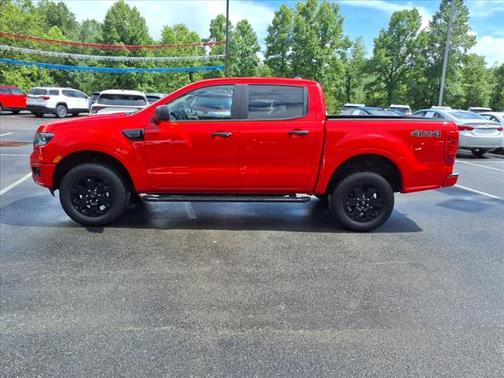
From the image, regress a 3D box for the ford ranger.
[{"bbox_3d":[-0.114,-0.578,5.448,5.354,1.810,1.980,1,13,-4],"label":"ford ranger"}]

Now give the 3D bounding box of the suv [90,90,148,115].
[{"bbox_3d":[-4.499,-2.667,14.100,1.860,1.670,4.680,-1,13,-15],"label":"suv"}]

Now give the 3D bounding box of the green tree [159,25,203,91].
[{"bbox_3d":[-8.256,-14.292,46.045,5.200,9.750,5.200,2,13,0],"label":"green tree"}]

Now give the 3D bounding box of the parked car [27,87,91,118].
[{"bbox_3d":[-11.646,-5.458,24.913,1.930,1.730,4.950,7,14,19],"label":"parked car"}]

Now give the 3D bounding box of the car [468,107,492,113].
[{"bbox_3d":[14.349,-4.608,26.298,1.880,1.700,4.700,5,13,12],"label":"car"}]

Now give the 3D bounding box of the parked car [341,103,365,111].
[{"bbox_3d":[6.545,-4.809,26.353,1.880,1.700,4.700,4,13,8],"label":"parked car"}]

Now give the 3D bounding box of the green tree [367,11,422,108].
[{"bbox_3d":[16.845,-14.793,46.731,6.410,12.330,6.410,2,13,0],"label":"green tree"}]

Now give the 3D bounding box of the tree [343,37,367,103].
[{"bbox_3d":[12.444,-13.701,48.047,2.830,9.280,2.830,2,13,0],"label":"tree"}]

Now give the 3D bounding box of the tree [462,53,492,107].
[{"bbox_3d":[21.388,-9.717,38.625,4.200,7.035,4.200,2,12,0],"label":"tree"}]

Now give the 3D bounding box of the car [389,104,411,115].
[{"bbox_3d":[9.867,-4.928,27.292,1.880,1.700,4.700,5,13,12],"label":"car"}]

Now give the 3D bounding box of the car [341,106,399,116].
[{"bbox_3d":[4.247,-2.396,14.905,1.830,1.450,4.800,-1,13,-16],"label":"car"}]

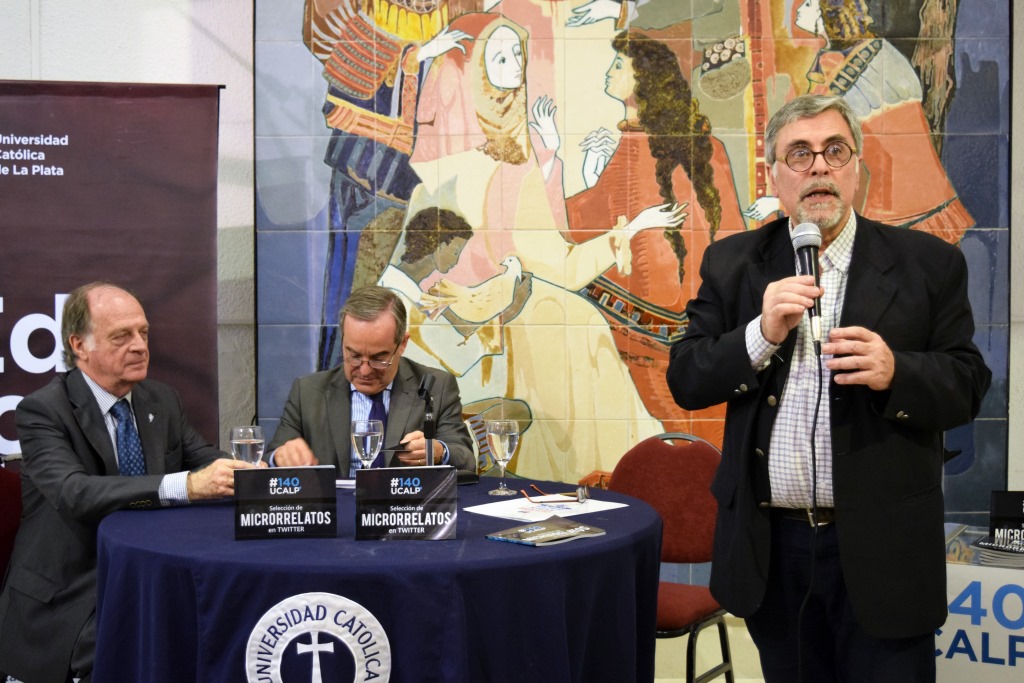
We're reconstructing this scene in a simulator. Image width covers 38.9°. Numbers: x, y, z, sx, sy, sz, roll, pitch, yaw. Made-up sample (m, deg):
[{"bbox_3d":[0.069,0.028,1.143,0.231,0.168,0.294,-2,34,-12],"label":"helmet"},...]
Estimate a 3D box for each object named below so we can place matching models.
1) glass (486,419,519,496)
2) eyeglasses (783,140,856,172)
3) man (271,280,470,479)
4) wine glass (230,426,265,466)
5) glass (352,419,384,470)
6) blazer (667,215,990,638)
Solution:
[{"bbox_3d":[-0.022,0.281,3.520,0.077,0.172,0.077,0,2,0],"label":"glass"},{"bbox_3d":[0.563,-0.337,2.684,0.138,0.048,0.140,-5,2,7],"label":"eyeglasses"},{"bbox_3d":[-0.365,0.477,3.809,0.560,1.250,0.740,0,2,-2],"label":"man"},{"bbox_3d":[-0.613,0.285,3.360,0.077,0.172,0.077,0,2,0],"label":"wine glass"},{"bbox_3d":[-0.352,0.283,3.550,0.077,0.172,0.077,0,2,0],"label":"glass"},{"bbox_3d":[0.585,0.161,2.680,0.570,0.780,0.400,1,2,22],"label":"blazer"}]

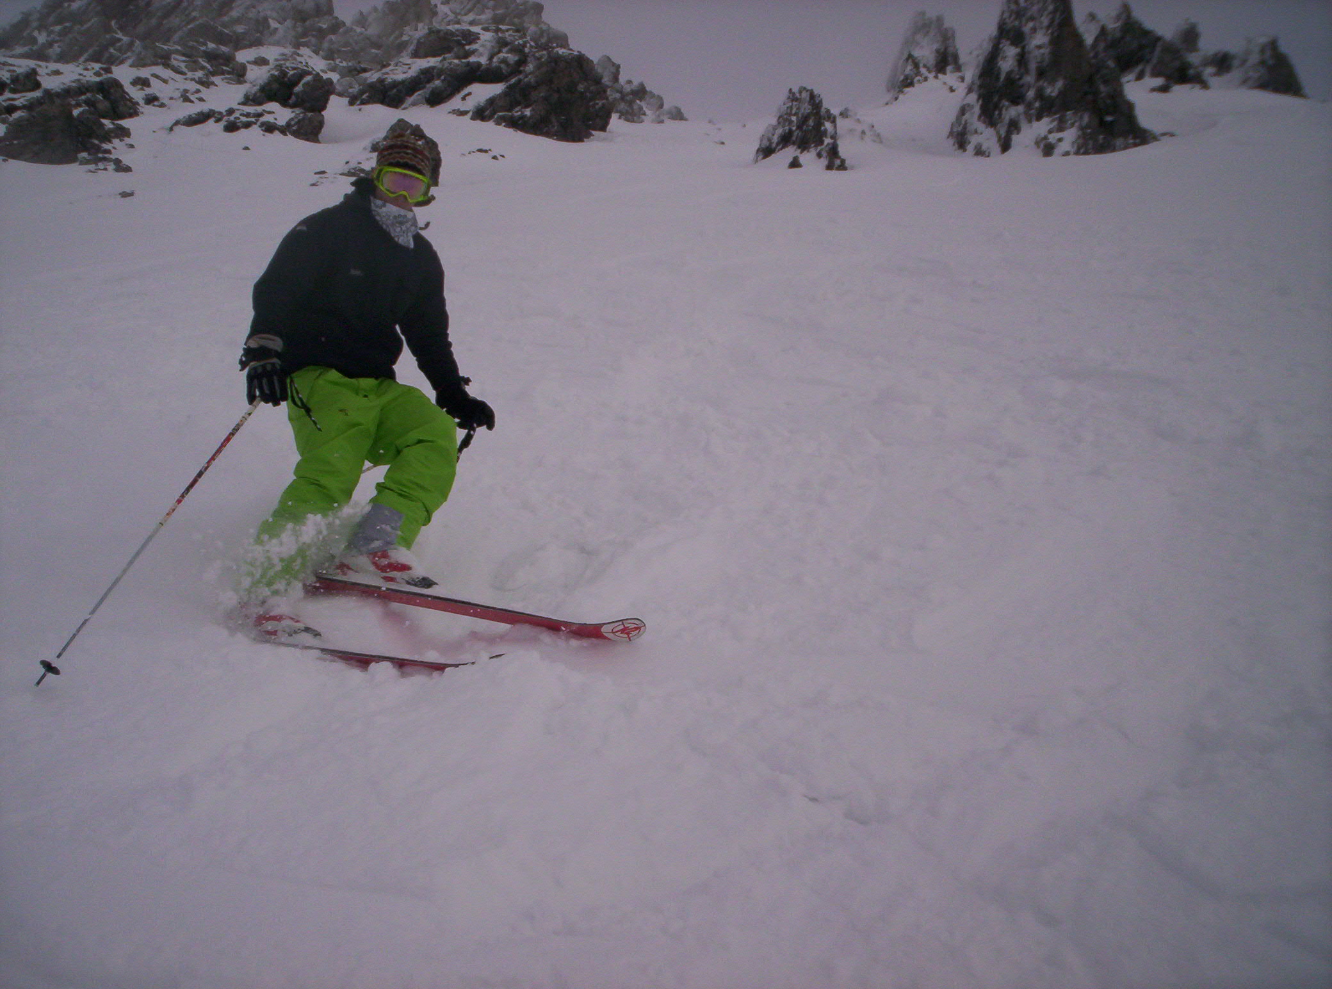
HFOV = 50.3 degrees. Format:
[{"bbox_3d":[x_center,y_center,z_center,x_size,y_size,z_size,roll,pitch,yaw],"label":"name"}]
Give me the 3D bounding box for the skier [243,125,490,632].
[{"bbox_3d":[-0.939,-0.365,4.420,0.740,1.560,0.640,8,-2,-27],"label":"skier"}]

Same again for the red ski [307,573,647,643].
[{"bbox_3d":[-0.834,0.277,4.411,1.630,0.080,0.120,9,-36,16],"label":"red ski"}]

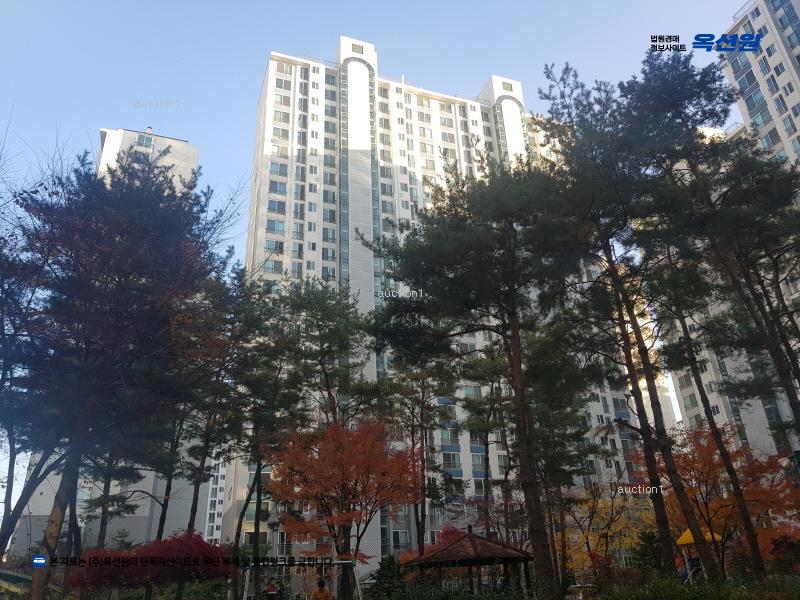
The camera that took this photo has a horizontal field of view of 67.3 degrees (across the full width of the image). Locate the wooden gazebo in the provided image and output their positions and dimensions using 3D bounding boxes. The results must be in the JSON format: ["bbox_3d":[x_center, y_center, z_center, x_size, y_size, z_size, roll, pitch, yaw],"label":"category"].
[{"bbox_3d":[2.650,10.144,22.131,3.500,3.350,3.500,20,-33,-39],"label":"wooden gazebo"}]

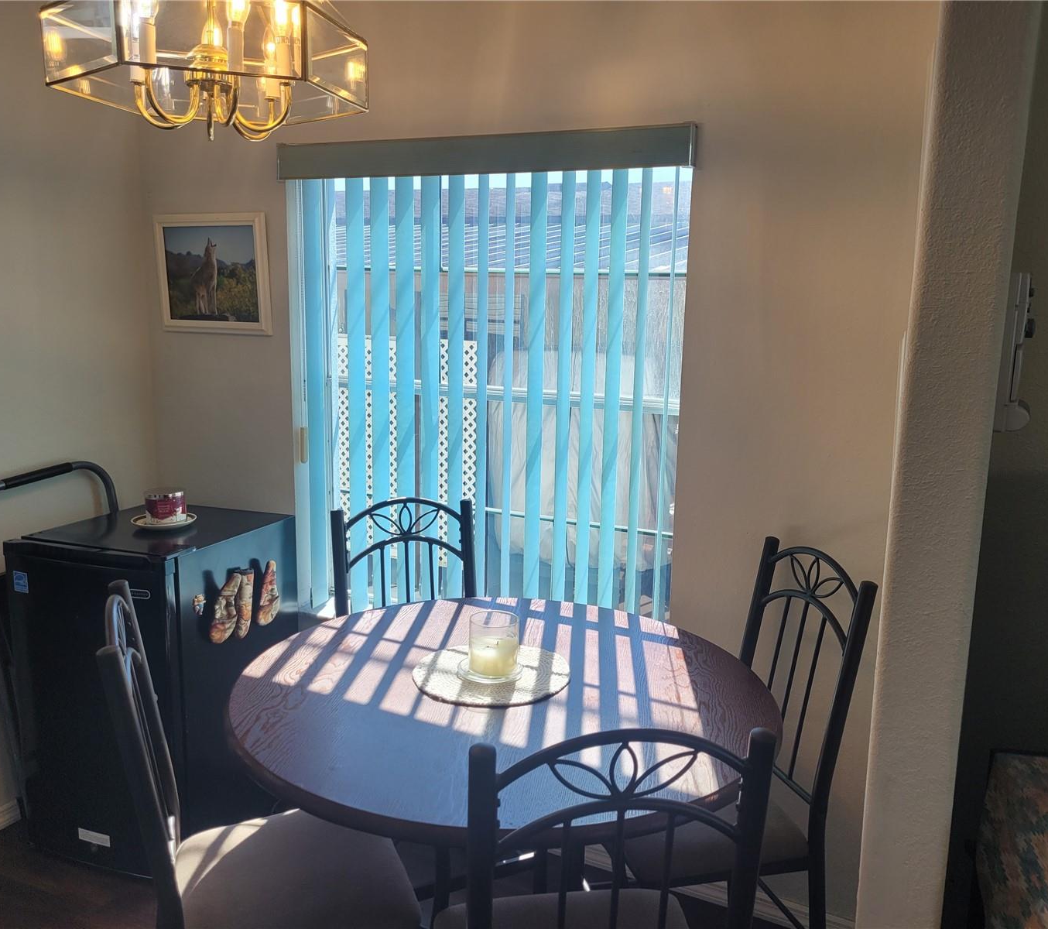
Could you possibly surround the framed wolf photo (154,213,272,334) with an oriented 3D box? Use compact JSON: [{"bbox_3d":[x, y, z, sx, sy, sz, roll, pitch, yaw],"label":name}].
[{"bbox_3d":[-0.928,-0.566,2.777,0.430,0.345,0.025,7,14,25],"label":"framed wolf photo"}]

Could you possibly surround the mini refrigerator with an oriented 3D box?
[{"bbox_3d":[-1.007,0.595,2.612,0.490,0.855,0.550,5,10,17],"label":"mini refrigerator"}]

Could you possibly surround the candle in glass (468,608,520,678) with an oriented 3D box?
[{"bbox_3d":[-0.060,0.362,1.883,0.100,0.103,0.100,2,10,0],"label":"candle in glass"}]

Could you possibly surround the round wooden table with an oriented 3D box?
[{"bbox_3d":[-0.047,0.803,1.923,1.065,0.750,1.065,2,10,0],"label":"round wooden table"}]

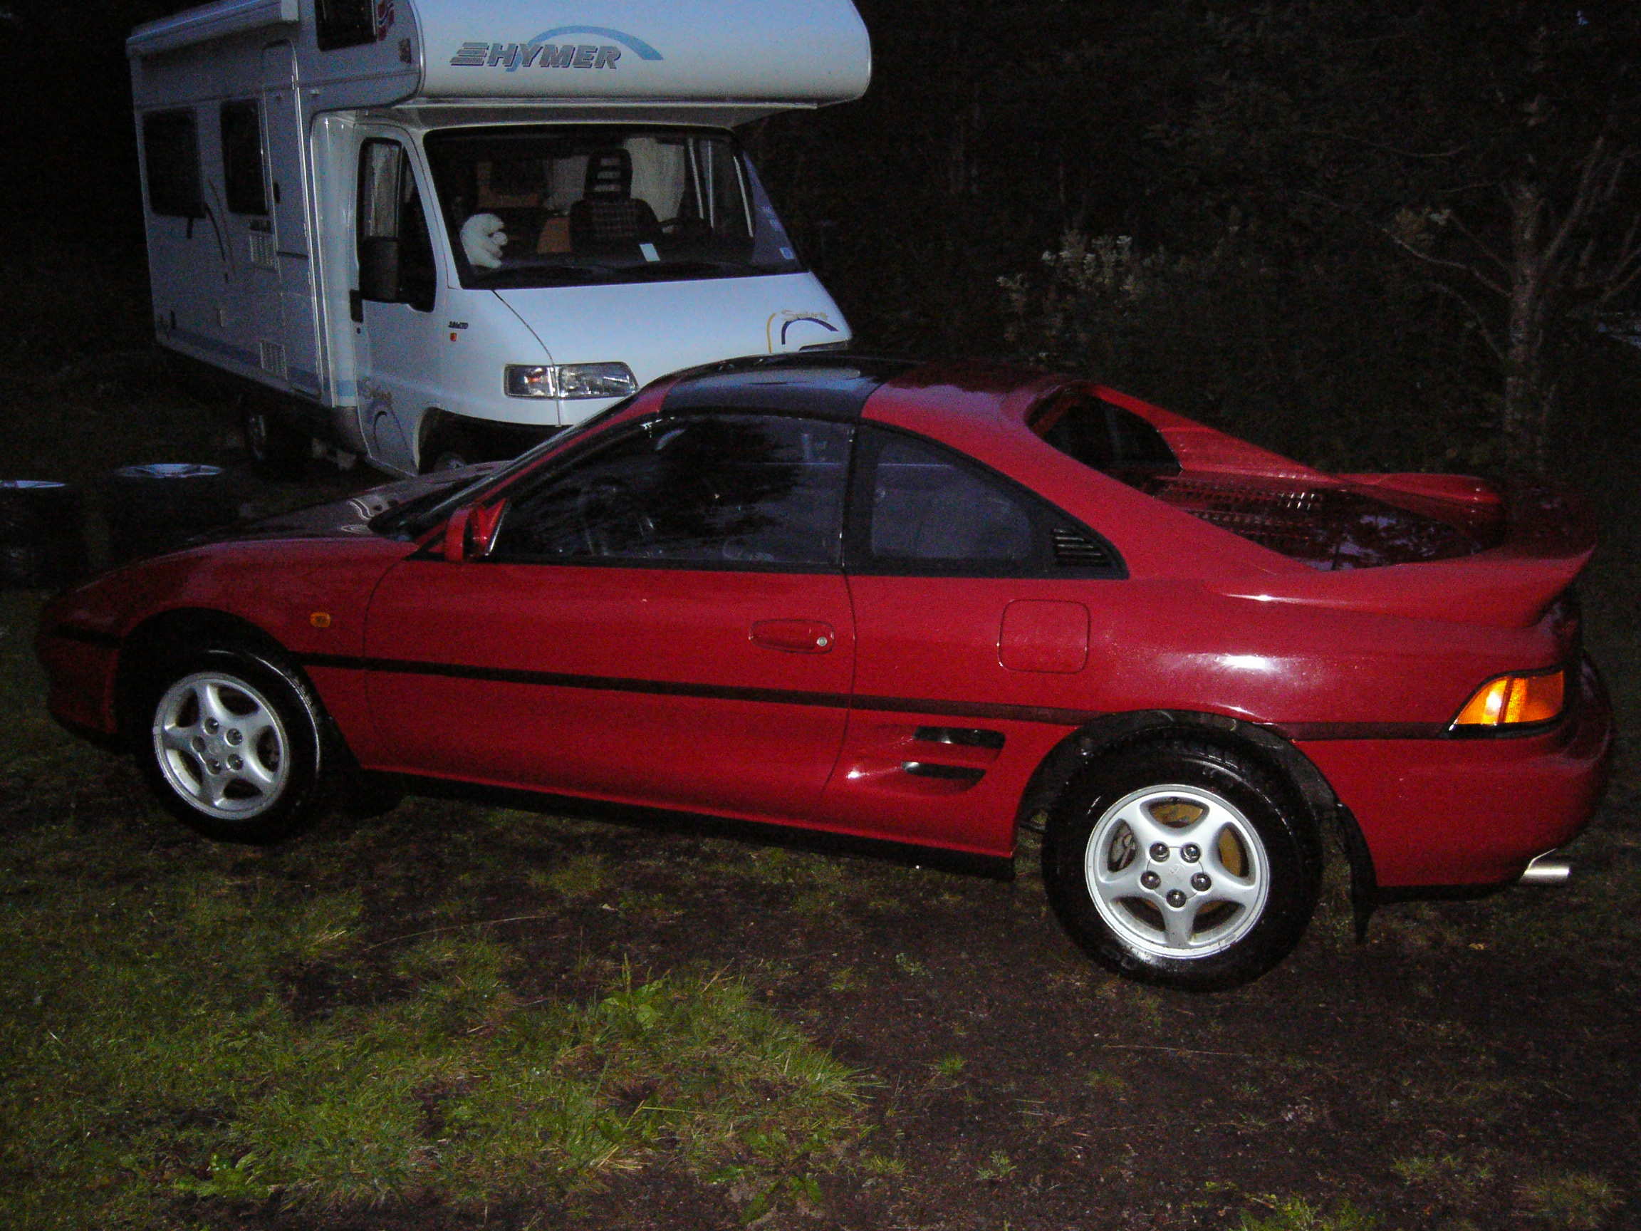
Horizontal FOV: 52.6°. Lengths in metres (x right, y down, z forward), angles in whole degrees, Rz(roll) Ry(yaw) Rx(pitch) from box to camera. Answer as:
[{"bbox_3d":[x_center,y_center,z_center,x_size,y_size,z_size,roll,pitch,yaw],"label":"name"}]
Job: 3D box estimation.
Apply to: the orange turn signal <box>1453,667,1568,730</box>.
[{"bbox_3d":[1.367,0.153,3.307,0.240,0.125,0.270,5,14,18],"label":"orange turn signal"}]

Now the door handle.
[{"bbox_3d":[-0.058,0.046,3.662,0.200,0.078,0.045,5,14,18],"label":"door handle"}]

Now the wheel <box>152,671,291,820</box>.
[{"bbox_3d":[-1.509,0.316,4.303,0.388,0.388,0.160,4,14,13],"label":"wheel"}]

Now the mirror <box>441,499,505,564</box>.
[{"bbox_3d":[-0.801,-0.194,3.834,0.118,0.138,0.180,5,14,18],"label":"mirror"}]

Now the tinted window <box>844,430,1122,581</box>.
[{"bbox_3d":[0.356,-0.228,3.603,0.625,0.343,0.080,5,-6,18],"label":"tinted window"}]

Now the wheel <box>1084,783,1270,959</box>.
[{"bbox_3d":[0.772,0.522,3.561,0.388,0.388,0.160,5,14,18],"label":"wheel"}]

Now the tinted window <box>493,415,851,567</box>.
[{"bbox_3d":[-0.330,-0.274,3.826,0.855,0.385,0.080,5,-6,18],"label":"tinted window"}]

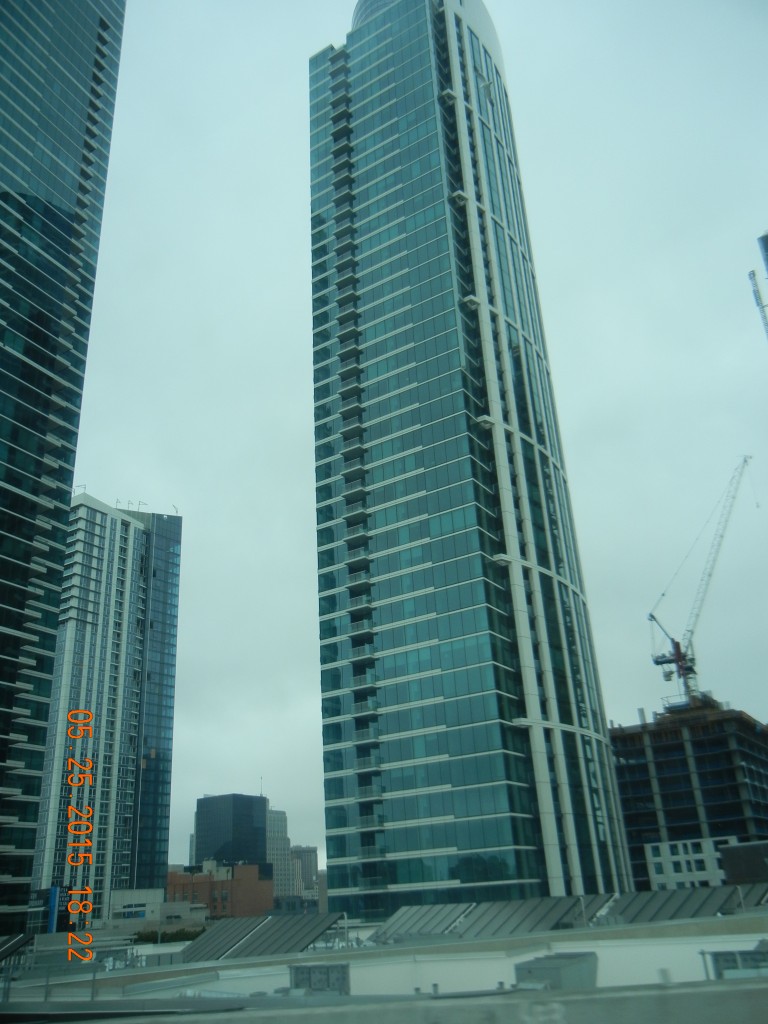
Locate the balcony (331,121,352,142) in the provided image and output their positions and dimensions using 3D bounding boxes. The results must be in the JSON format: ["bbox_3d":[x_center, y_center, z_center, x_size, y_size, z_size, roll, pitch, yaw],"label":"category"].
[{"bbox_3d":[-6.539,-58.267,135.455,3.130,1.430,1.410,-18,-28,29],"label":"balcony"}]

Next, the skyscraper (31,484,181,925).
[{"bbox_3d":[-79.259,54.582,240.674,26.000,118.000,37.000,-17,-28,28],"label":"skyscraper"}]

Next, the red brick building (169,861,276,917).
[{"bbox_3d":[-49.698,118.496,267.595,28.000,21.000,20.000,-17,-28,28],"label":"red brick building"}]

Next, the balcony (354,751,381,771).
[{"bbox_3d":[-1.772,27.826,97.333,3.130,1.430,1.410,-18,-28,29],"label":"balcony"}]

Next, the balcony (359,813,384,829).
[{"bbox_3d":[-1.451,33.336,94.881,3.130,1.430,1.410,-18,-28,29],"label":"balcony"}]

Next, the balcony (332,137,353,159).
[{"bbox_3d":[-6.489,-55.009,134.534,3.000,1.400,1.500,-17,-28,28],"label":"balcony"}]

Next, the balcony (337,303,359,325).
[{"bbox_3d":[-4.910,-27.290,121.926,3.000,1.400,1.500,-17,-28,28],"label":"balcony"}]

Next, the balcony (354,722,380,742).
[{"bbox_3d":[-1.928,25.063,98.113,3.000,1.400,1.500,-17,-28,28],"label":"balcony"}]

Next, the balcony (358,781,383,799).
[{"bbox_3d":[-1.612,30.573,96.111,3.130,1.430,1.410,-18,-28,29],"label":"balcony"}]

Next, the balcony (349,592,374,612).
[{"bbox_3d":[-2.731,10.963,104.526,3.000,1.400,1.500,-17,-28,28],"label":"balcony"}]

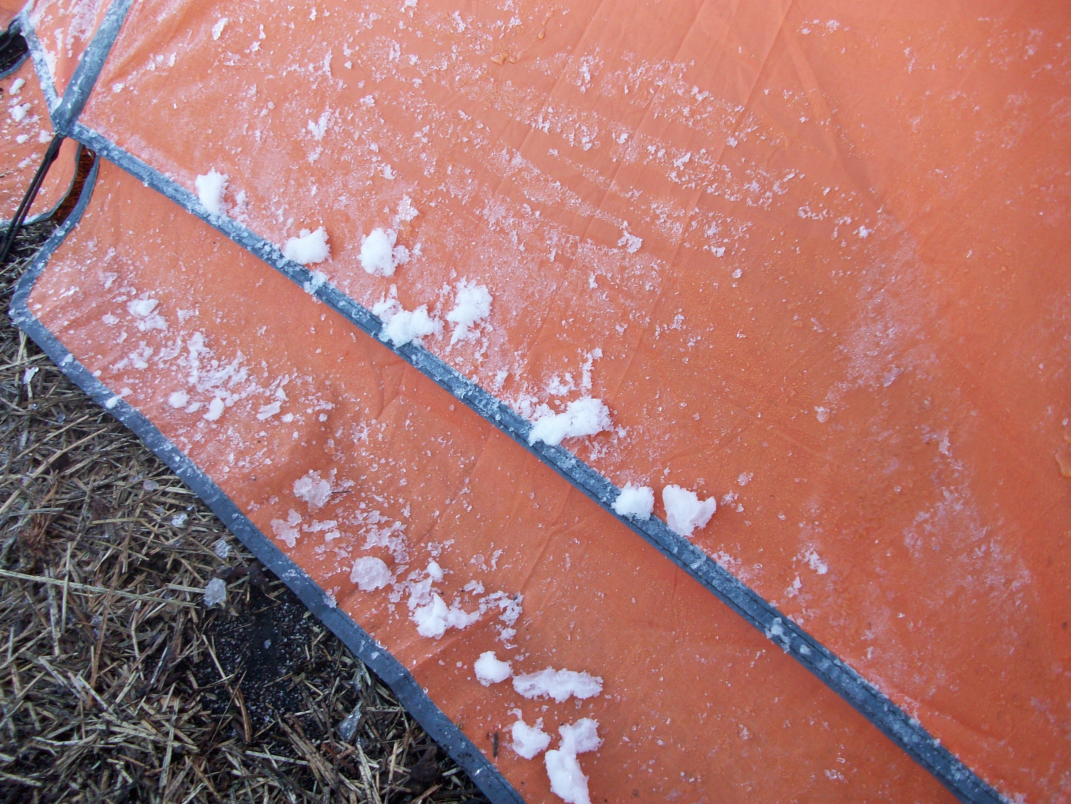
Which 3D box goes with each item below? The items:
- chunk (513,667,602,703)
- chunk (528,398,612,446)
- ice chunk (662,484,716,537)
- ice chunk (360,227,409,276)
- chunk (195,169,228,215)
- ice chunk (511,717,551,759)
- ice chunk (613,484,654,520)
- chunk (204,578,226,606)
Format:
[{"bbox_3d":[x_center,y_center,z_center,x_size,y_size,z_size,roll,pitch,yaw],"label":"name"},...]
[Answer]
[{"bbox_3d":[0.017,0.215,0.802,0.069,0.021,0.027,0,49,0],"label":"chunk"},{"bbox_3d":[0.029,0.017,0.882,0.069,0.024,0.032,-25,54,-20],"label":"chunk"},{"bbox_3d":[0.120,0.084,0.825,0.041,0.028,0.040,0,49,0],"label":"ice chunk"},{"bbox_3d":[-0.144,-0.141,0.990,0.043,0.030,0.046,0,49,0],"label":"ice chunk"},{"bbox_3d":[-0.338,-0.218,1.095,0.035,0.037,0.046,0,49,0],"label":"chunk"},{"bbox_3d":[-0.003,0.247,0.773,0.029,0.023,0.030,0,49,0],"label":"ice chunk"},{"bbox_3d":[0.081,0.082,0.866,0.034,0.023,0.031,0,49,0],"label":"ice chunk"},{"bbox_3d":[-0.268,0.158,0.879,0.020,0.017,0.023,0,49,0],"label":"chunk"}]

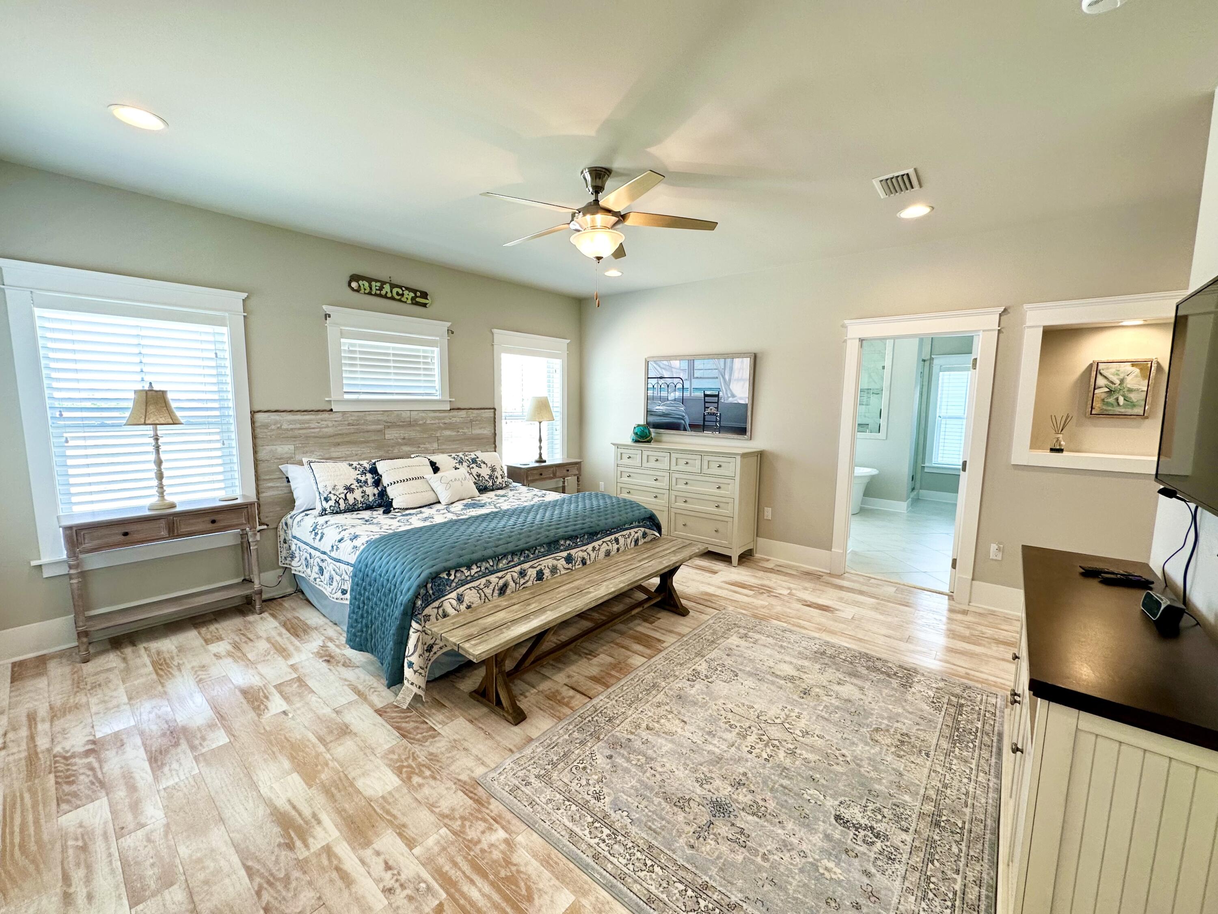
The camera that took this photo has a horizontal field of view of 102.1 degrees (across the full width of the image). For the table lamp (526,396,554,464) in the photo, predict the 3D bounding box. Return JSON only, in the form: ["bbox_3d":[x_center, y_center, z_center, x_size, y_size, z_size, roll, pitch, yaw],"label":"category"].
[{"bbox_3d":[-0.765,-0.304,5.527,0.320,0.740,0.320,1,7,0],"label":"table lamp"}]

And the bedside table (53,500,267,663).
[{"bbox_3d":[-2.806,0.720,3.156,0.330,0.793,0.901,6,9,39],"label":"bedside table"}]

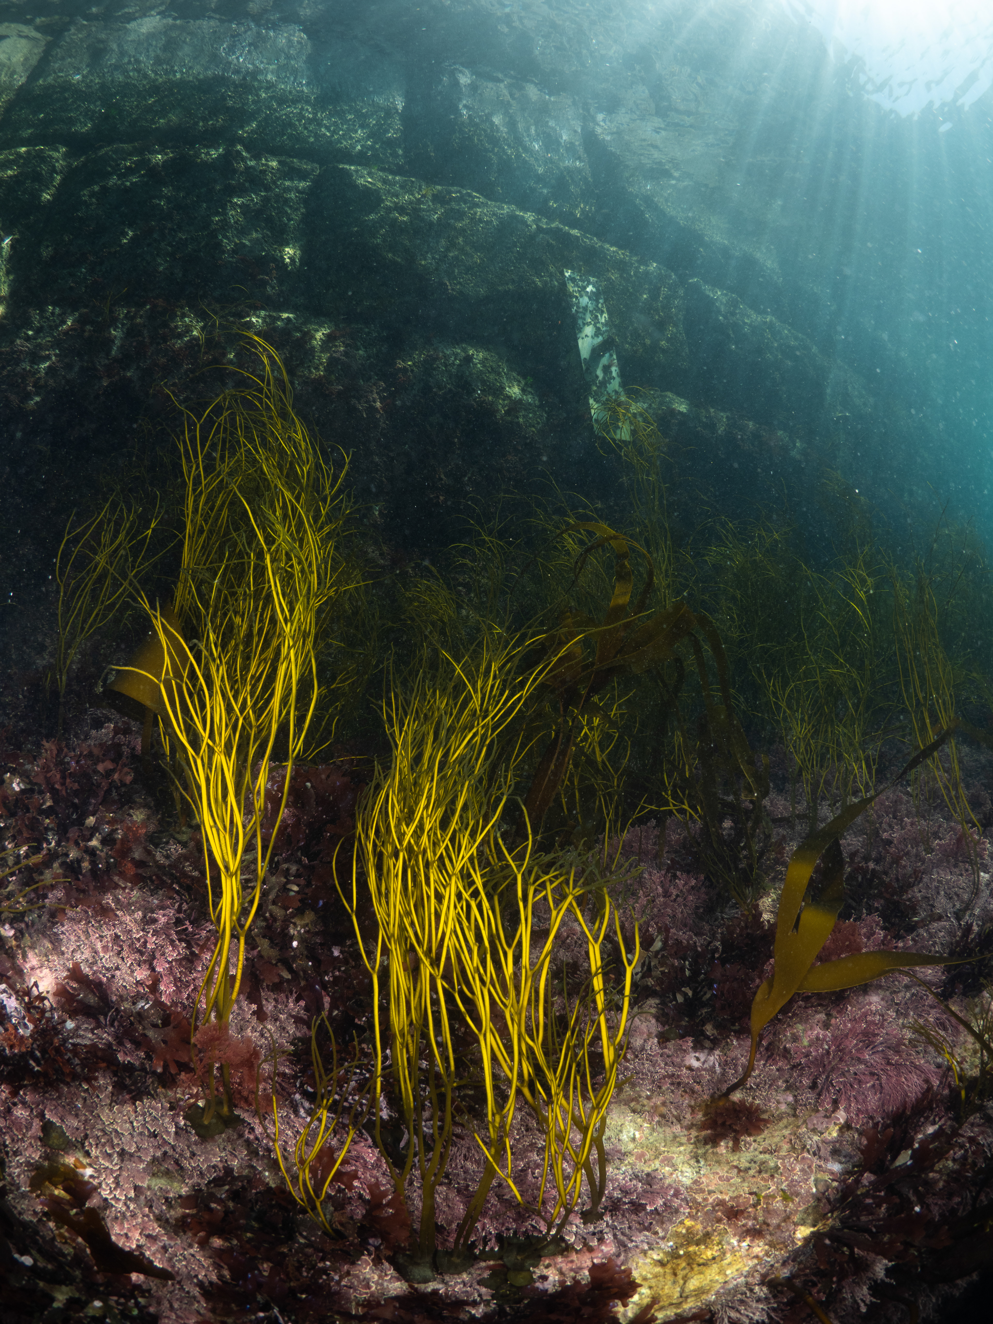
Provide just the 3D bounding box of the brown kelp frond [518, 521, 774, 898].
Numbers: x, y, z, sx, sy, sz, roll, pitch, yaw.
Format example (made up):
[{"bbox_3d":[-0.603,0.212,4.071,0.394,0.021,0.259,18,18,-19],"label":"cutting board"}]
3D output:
[{"bbox_3d":[0.297,0.090,1.250,0.470,0.720,0.400,0,-3,0],"label":"brown kelp frond"}]

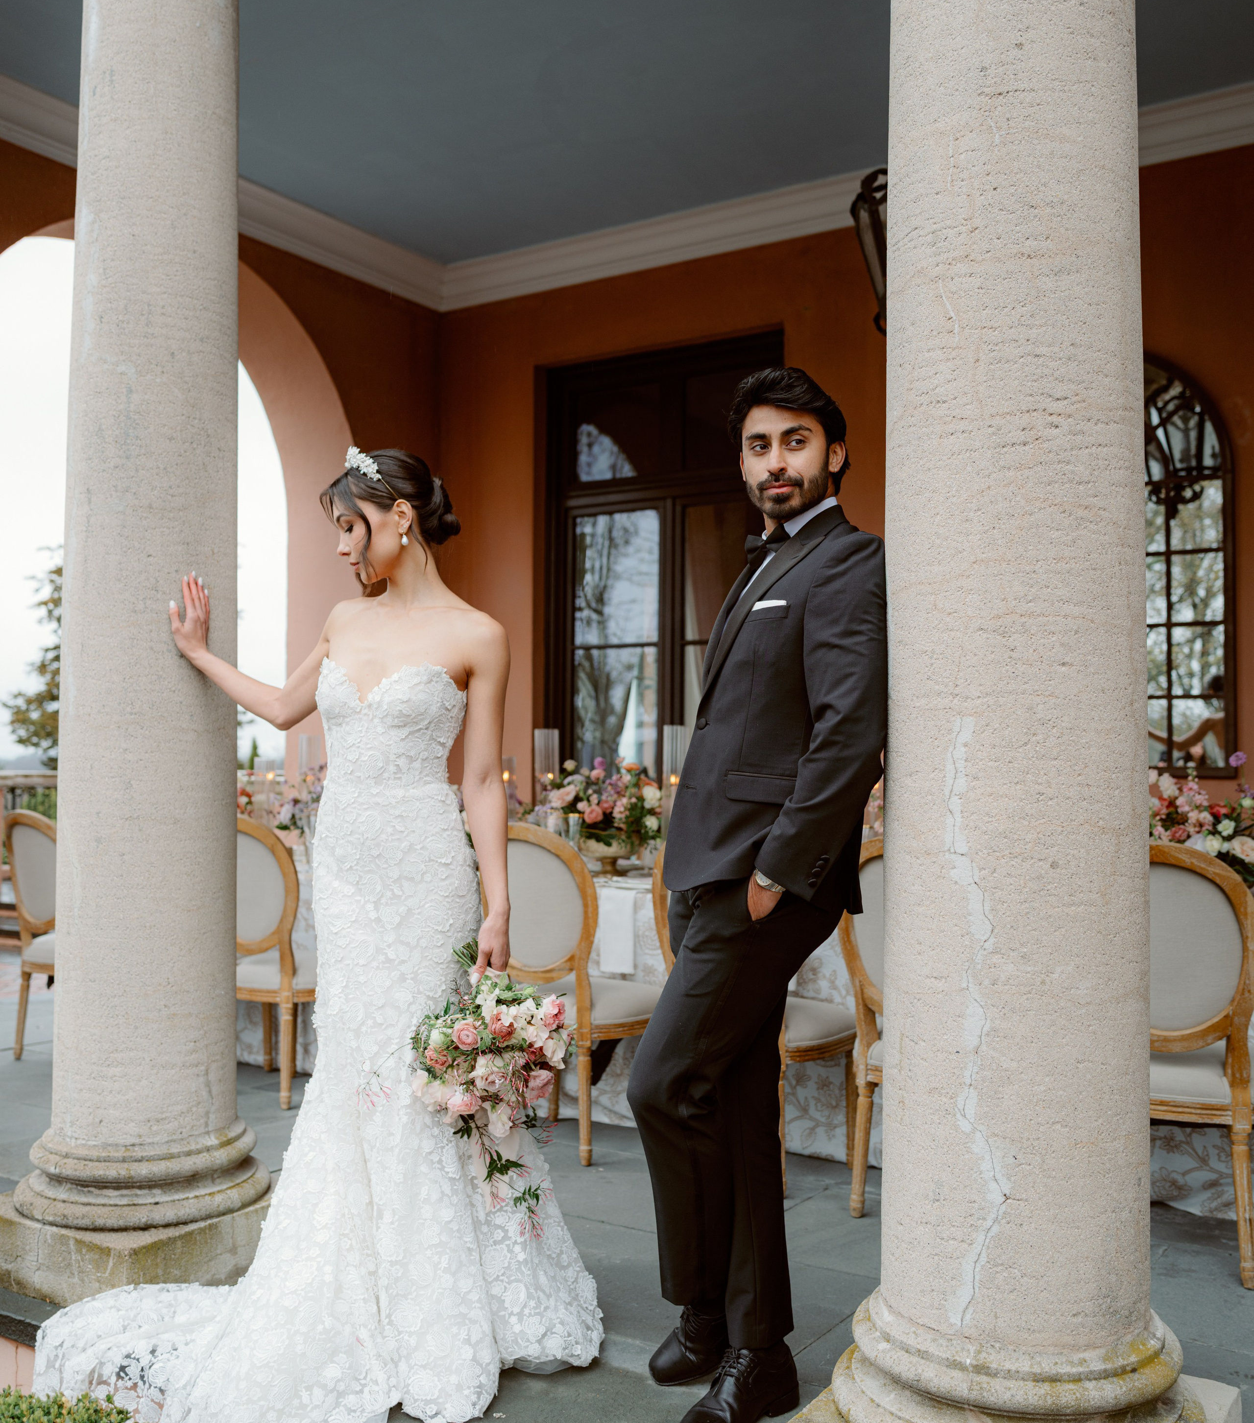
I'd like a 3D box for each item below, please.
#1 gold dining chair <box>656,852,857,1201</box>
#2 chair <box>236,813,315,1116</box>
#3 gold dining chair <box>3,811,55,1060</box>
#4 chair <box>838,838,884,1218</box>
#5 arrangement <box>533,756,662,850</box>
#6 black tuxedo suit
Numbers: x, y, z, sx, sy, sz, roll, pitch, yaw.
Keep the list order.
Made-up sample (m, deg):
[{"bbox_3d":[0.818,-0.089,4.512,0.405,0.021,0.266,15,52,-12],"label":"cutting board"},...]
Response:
[{"bbox_3d":[0.349,0.797,4.045,0.510,0.955,0.540,-1,-2,32],"label":"gold dining chair"},{"bbox_3d":[-1.171,0.822,5.010,0.510,0.955,0.540,-1,-2,32],"label":"chair"},{"bbox_3d":[-2.035,0.836,5.523,0.540,0.955,0.510,2,-2,-44],"label":"gold dining chair"},{"bbox_3d":[0.834,0.788,3.737,0.510,0.955,0.540,-1,-2,32],"label":"chair"},{"bbox_3d":[-0.087,0.348,5.059,0.430,0.390,0.410,0,-2,0],"label":"arrangement"},{"bbox_3d":[0.210,0.390,2.550,0.390,1.480,0.550,1,-2,-40],"label":"black tuxedo suit"}]

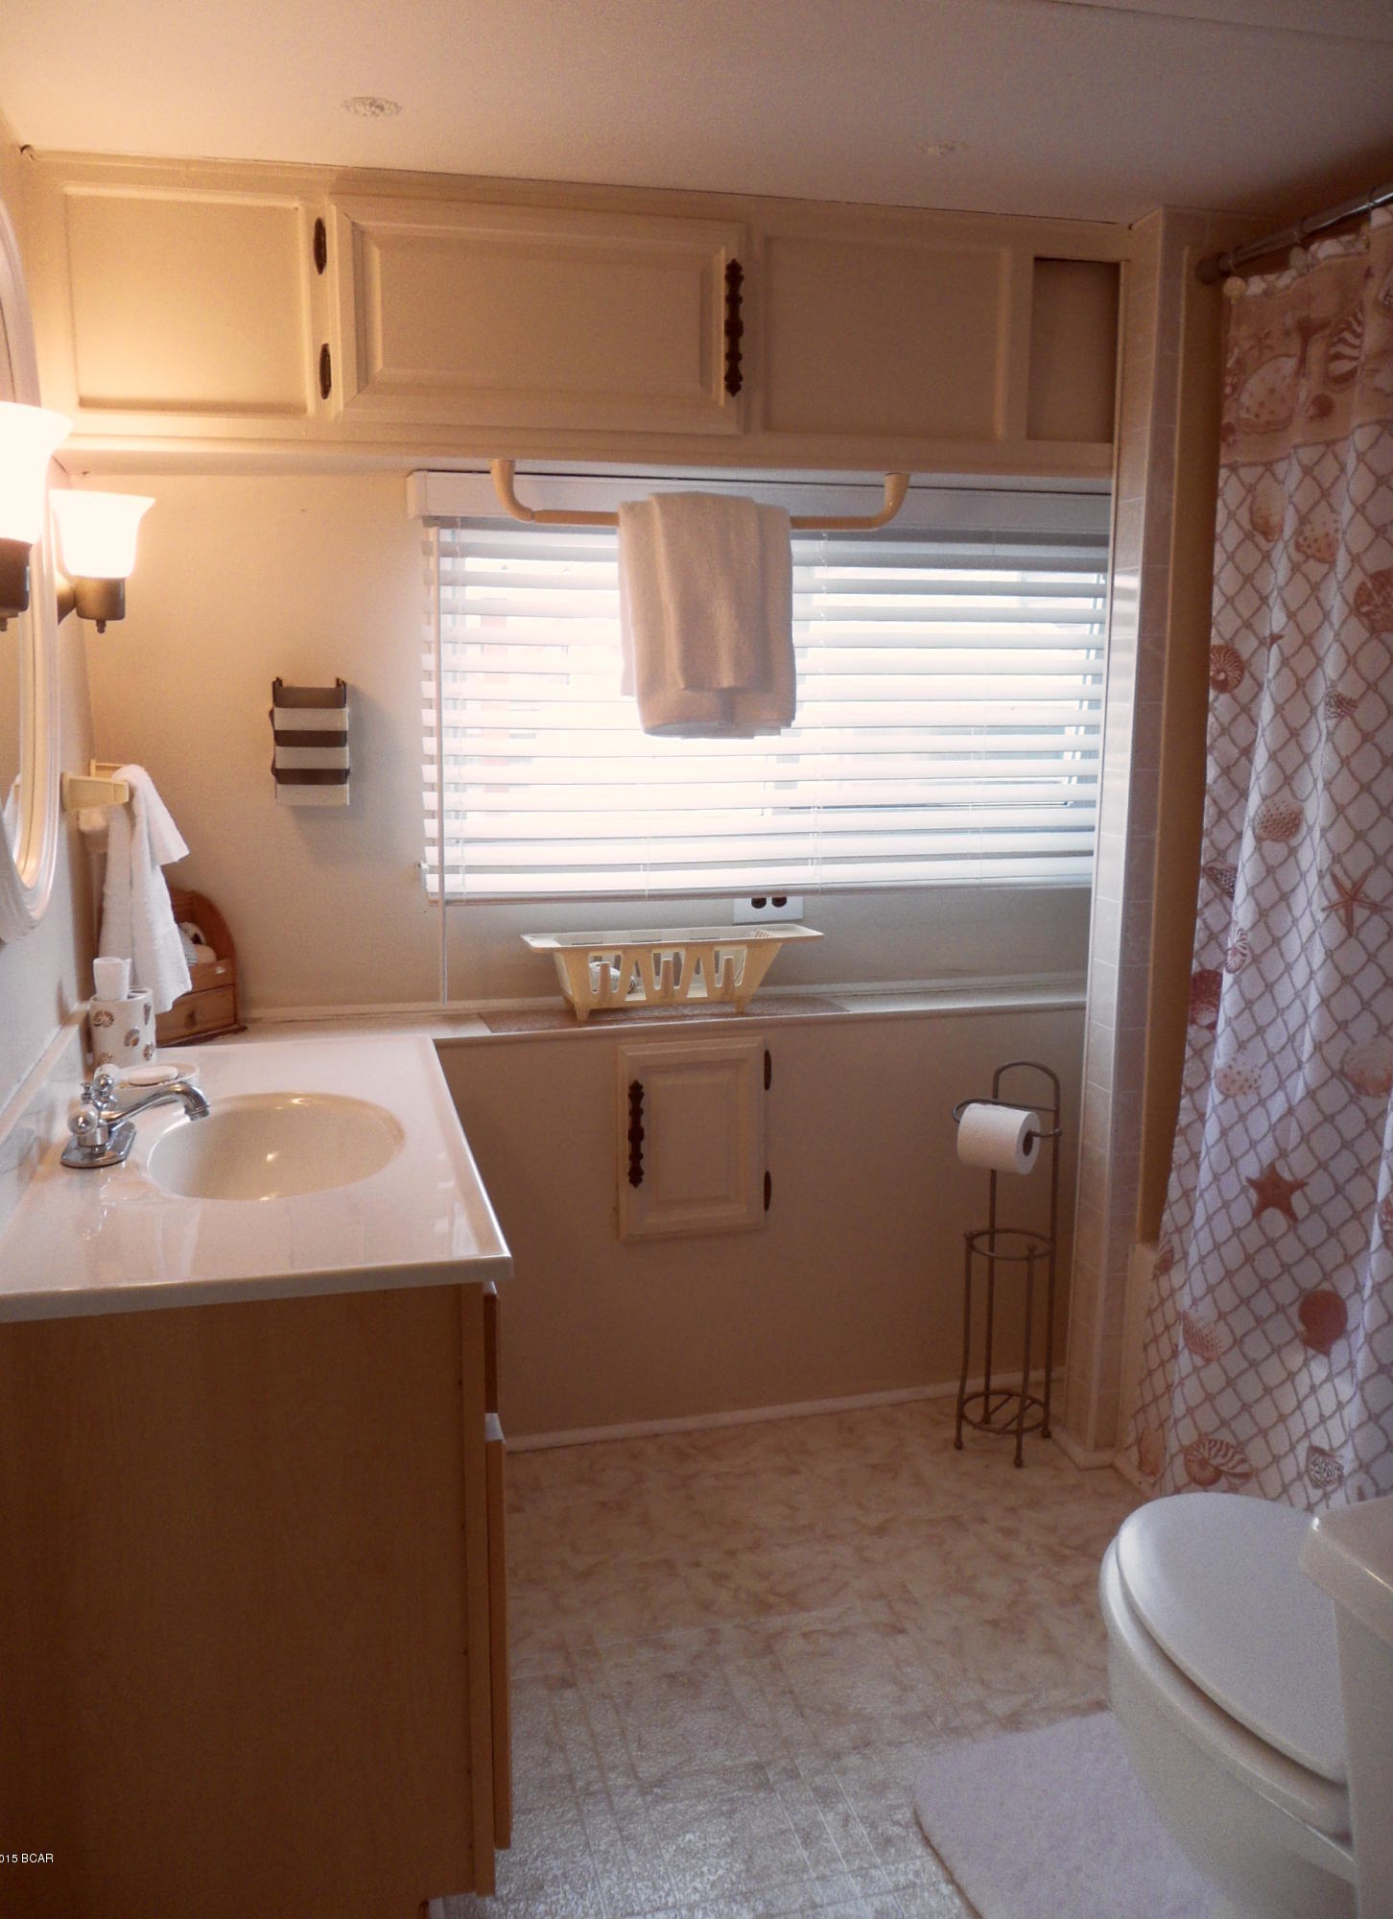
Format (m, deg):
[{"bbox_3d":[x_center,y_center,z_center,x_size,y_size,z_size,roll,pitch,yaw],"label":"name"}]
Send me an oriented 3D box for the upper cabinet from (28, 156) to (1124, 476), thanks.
[{"bbox_3d":[-0.139,-0.990,2.437,1.680,0.395,0.310,-3,11,-14],"label":"upper cabinet"}]

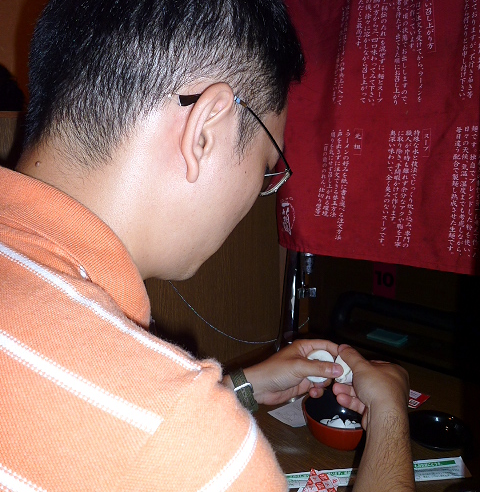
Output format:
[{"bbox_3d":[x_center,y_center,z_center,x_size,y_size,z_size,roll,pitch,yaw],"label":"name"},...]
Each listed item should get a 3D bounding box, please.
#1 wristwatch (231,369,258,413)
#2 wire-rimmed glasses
[{"bbox_3d":[0.010,0.191,0.617,0.037,0.060,0.050,-20,18,6],"label":"wristwatch"},{"bbox_3d":[-0.043,-0.087,0.384,0.138,0.036,0.142,11,-16,37],"label":"wire-rimmed glasses"}]

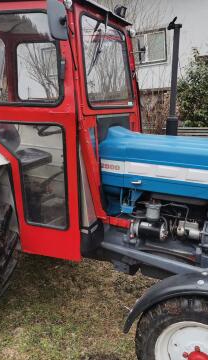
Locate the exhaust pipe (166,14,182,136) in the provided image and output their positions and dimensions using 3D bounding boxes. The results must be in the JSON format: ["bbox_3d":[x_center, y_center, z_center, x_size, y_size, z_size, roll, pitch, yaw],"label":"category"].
[{"bbox_3d":[0.451,-0.664,2.393,0.095,0.790,0.076,7,14,24],"label":"exhaust pipe"}]

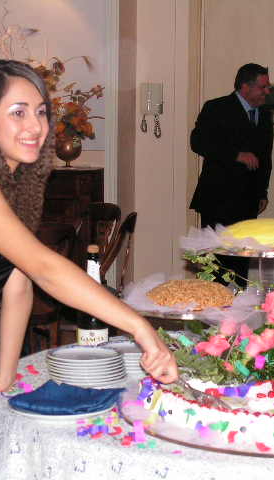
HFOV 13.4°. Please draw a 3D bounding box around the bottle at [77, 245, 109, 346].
[{"bbox_3d":[-0.121,0.173,3.230,0.088,0.320,0.088,0,5,0],"label":"bottle"}]

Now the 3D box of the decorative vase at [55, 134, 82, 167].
[{"bbox_3d":[-0.465,-0.607,7.900,0.176,0.215,0.176,0,5,0],"label":"decorative vase"}]

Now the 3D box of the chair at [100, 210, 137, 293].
[{"bbox_3d":[-0.291,0.296,6.463,0.520,0.900,0.470,2,6,17],"label":"chair"}]

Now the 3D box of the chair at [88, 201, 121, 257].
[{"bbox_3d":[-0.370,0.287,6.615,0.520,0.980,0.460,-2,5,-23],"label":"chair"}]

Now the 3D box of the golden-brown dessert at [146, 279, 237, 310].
[{"bbox_3d":[0.136,0.138,2.950,0.222,0.075,0.222,0,5,0],"label":"golden-brown dessert"}]

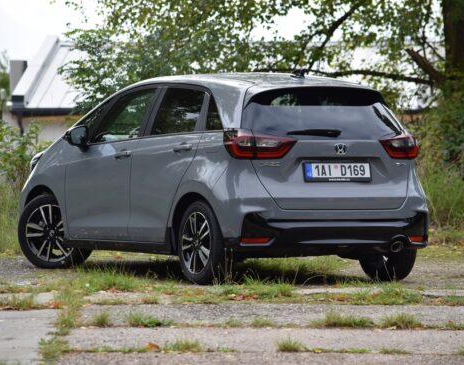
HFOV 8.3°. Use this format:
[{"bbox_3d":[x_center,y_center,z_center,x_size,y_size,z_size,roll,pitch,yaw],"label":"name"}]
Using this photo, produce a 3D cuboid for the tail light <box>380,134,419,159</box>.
[{"bbox_3d":[1.156,-0.269,22.461,0.440,0.200,0.300,0,1,-27],"label":"tail light"}]

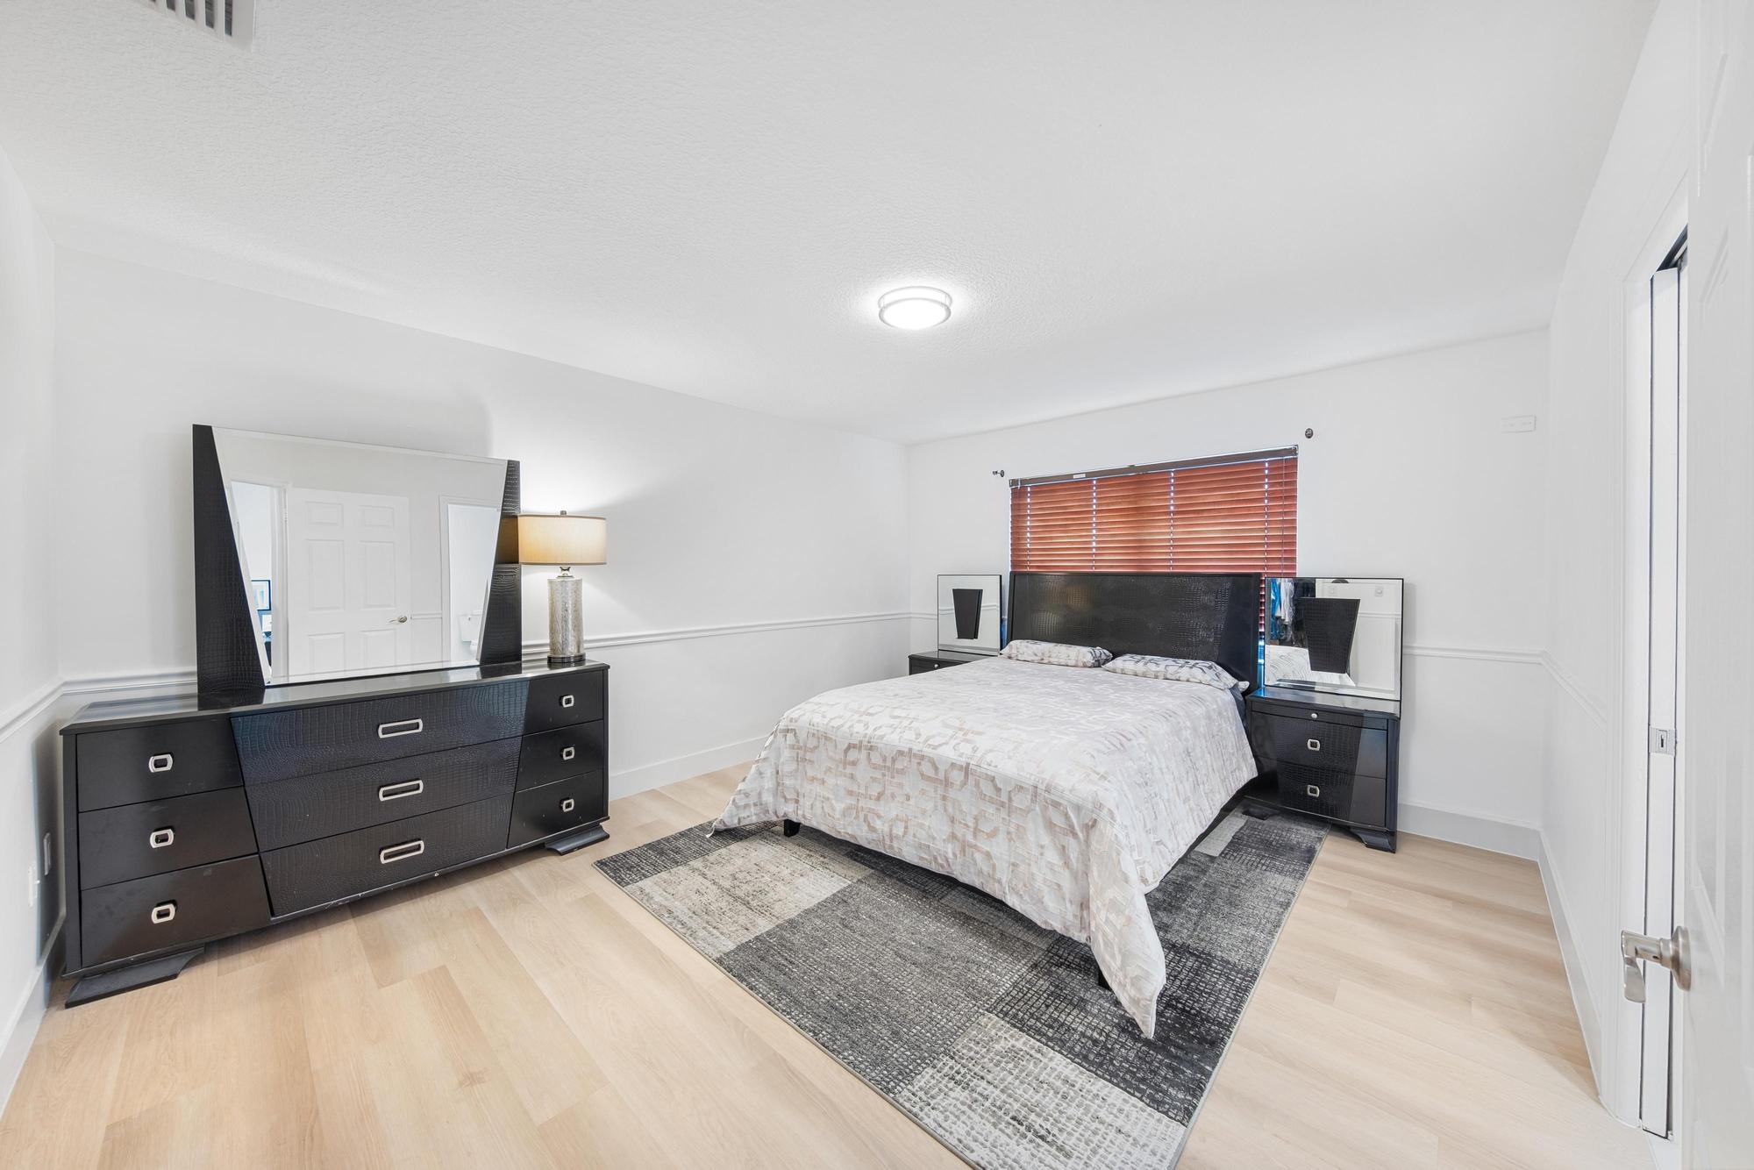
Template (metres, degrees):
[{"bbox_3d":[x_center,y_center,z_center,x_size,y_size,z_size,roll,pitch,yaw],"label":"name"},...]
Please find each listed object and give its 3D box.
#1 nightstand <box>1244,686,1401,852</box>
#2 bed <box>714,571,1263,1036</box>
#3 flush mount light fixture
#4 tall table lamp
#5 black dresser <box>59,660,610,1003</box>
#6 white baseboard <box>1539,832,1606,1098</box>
[{"bbox_3d":[2.338,0.929,3.084,0.620,0.650,0.410,1,1,43],"label":"nightstand"},{"bbox_3d":[0.797,0.598,3.135,1.920,1.320,2.320,1,1,43],"label":"bed"},{"bbox_3d":[0.157,-1.133,2.392,0.305,0.080,0.305,0,1,0],"label":"flush mount light fixture"},{"bbox_3d":[-1.599,0.015,2.985,0.452,0.776,0.452,1,1,44],"label":"tall table lamp"},{"bbox_3d":[-2.064,0.844,2.508,0.475,0.865,1.620,1,1,44],"label":"black dresser"},{"bbox_3d":[2.413,1.200,2.053,1.700,0.140,0.018,-1,1,-45],"label":"white baseboard"}]

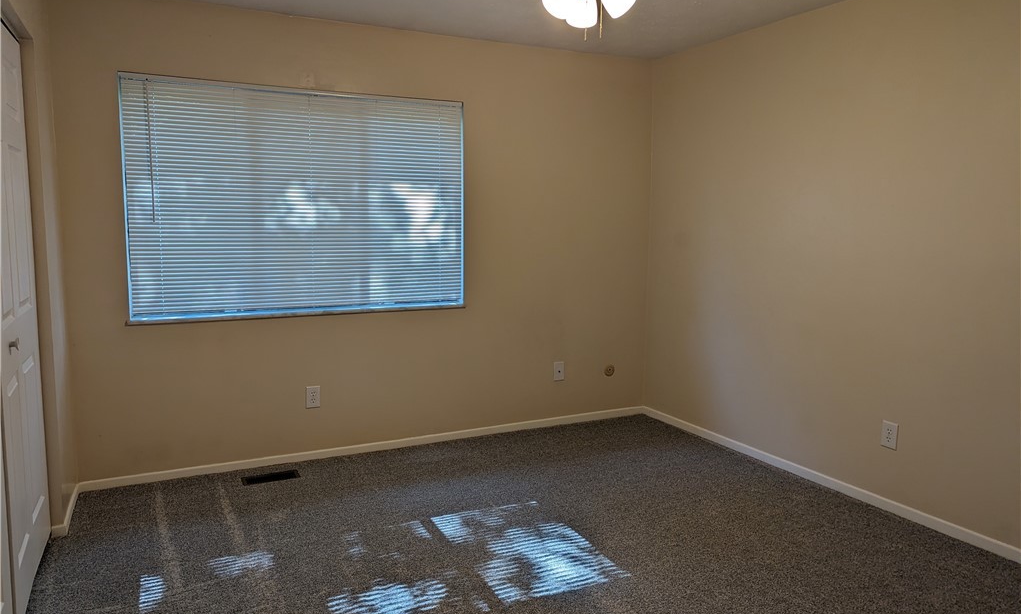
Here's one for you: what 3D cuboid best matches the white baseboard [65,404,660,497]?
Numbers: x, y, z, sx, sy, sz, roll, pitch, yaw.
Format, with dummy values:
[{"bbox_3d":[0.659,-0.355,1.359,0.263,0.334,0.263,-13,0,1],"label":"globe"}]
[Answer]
[{"bbox_3d":[-0.598,0.818,4.290,3.473,0.058,0.016,-3,7,-26],"label":"white baseboard"}]

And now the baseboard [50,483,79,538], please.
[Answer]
[{"bbox_3d":[-2.050,0.928,3.267,0.065,0.058,0.539,-3,7,-26],"label":"baseboard"}]

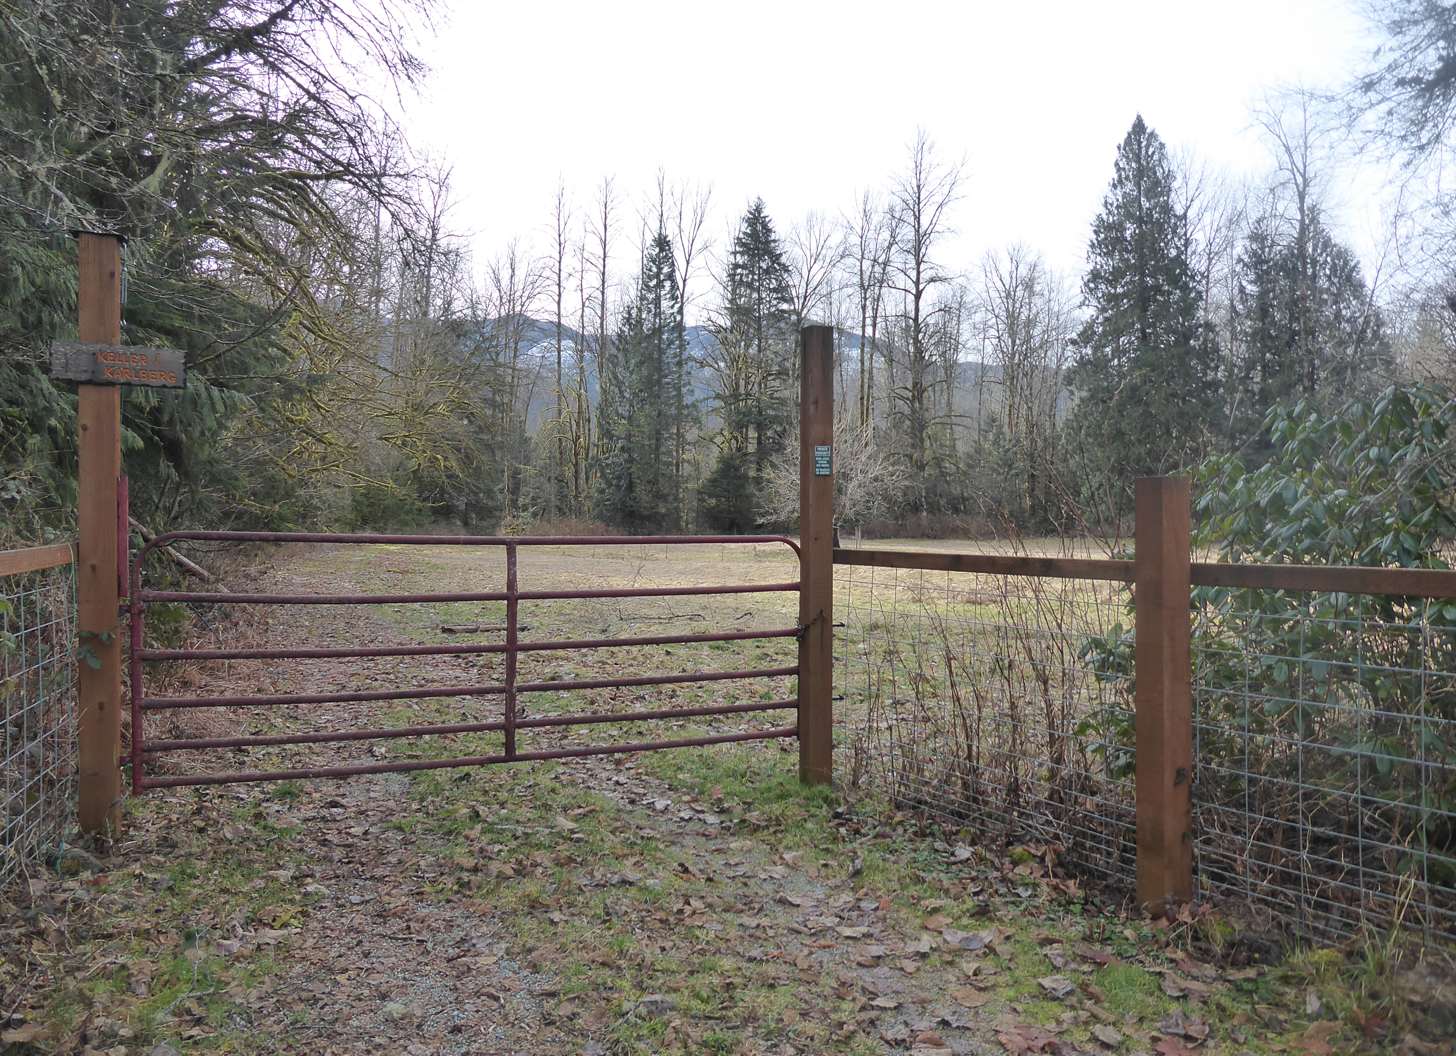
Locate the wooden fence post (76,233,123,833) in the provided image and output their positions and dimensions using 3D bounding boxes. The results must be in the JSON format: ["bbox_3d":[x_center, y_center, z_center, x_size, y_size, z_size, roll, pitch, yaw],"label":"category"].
[{"bbox_3d":[-2.834,0.031,4.750,0.145,2.695,0.145,0,0,-22],"label":"wooden fence post"}]

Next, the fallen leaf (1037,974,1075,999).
[{"bbox_3d":[1.051,1.466,3.363,0.120,0.028,0.110,0,0,0],"label":"fallen leaf"}]

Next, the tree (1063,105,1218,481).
[{"bbox_3d":[29.139,-14.289,74.000,10.647,29.459,10.647,0,0,0],"label":"tree"}]

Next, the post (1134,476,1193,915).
[{"bbox_3d":[1.737,0.656,4.200,0.145,1.712,0.145,0,0,-22],"label":"post"}]

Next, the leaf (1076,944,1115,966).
[{"bbox_3d":[1.266,1.468,3.617,0.133,0.025,0.121,0,0,0],"label":"leaf"}]

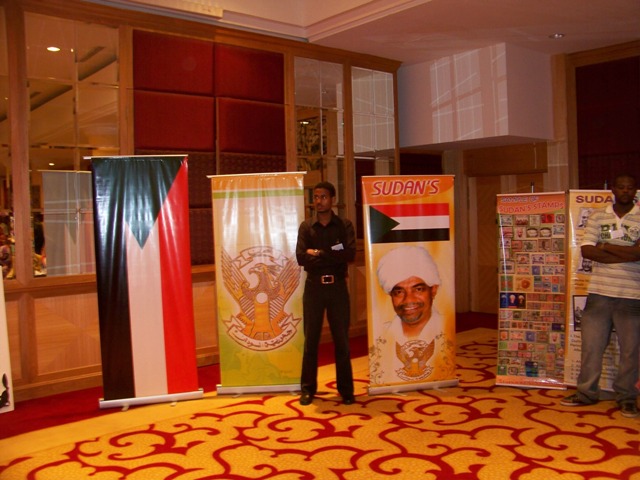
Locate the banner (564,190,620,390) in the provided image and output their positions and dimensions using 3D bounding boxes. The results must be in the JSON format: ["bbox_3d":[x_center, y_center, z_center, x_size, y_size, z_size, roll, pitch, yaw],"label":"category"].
[{"bbox_3d":[2.328,0.426,5.055,0.600,1.661,0.180,1,3,37],"label":"banner"}]

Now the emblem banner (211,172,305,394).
[{"bbox_3d":[-0.501,0.388,5.235,0.820,1.871,0.180,-2,3,-1],"label":"emblem banner"}]

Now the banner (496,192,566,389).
[{"bbox_3d":[1.787,0.435,5.175,0.600,1.661,0.180,0,3,26],"label":"banner"}]

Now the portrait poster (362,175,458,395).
[{"bbox_3d":[0.788,0.376,5.174,0.820,1.832,0.180,-2,3,-12],"label":"portrait poster"}]

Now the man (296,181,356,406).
[{"bbox_3d":[0.058,0.428,4.960,0.500,1.786,0.360,-1,3,8],"label":"man"}]

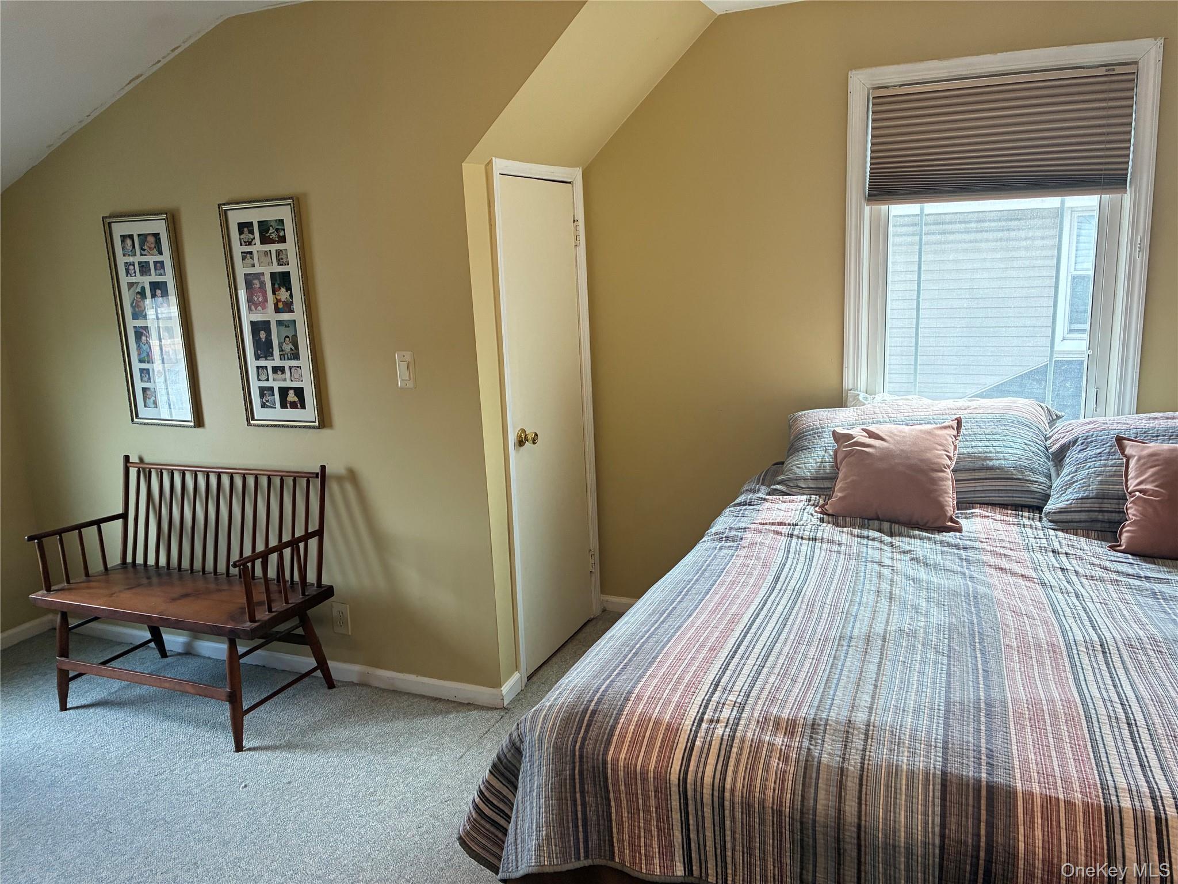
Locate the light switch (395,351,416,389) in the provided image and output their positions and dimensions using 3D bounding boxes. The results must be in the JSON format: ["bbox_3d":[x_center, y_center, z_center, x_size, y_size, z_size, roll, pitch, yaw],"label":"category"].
[{"bbox_3d":[-0.619,-0.244,2.990,0.074,0.123,0.012,3,13,22],"label":"light switch"}]

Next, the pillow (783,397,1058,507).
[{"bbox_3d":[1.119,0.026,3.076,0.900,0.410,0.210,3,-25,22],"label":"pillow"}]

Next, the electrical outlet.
[{"bbox_3d":[-0.933,0.666,3.336,0.077,0.122,0.011,3,13,22],"label":"electrical outlet"}]

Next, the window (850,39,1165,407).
[{"bbox_3d":[1.392,-0.660,3.094,0.955,1.290,0.100,3,13,22],"label":"window"}]

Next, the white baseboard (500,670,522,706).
[{"bbox_3d":[-0.285,0.890,3.190,0.014,0.080,0.140,3,13,22],"label":"white baseboard"}]

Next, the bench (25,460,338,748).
[{"bbox_3d":[-1.469,0.536,3.215,1.020,0.860,0.510,3,13,22],"label":"bench"}]

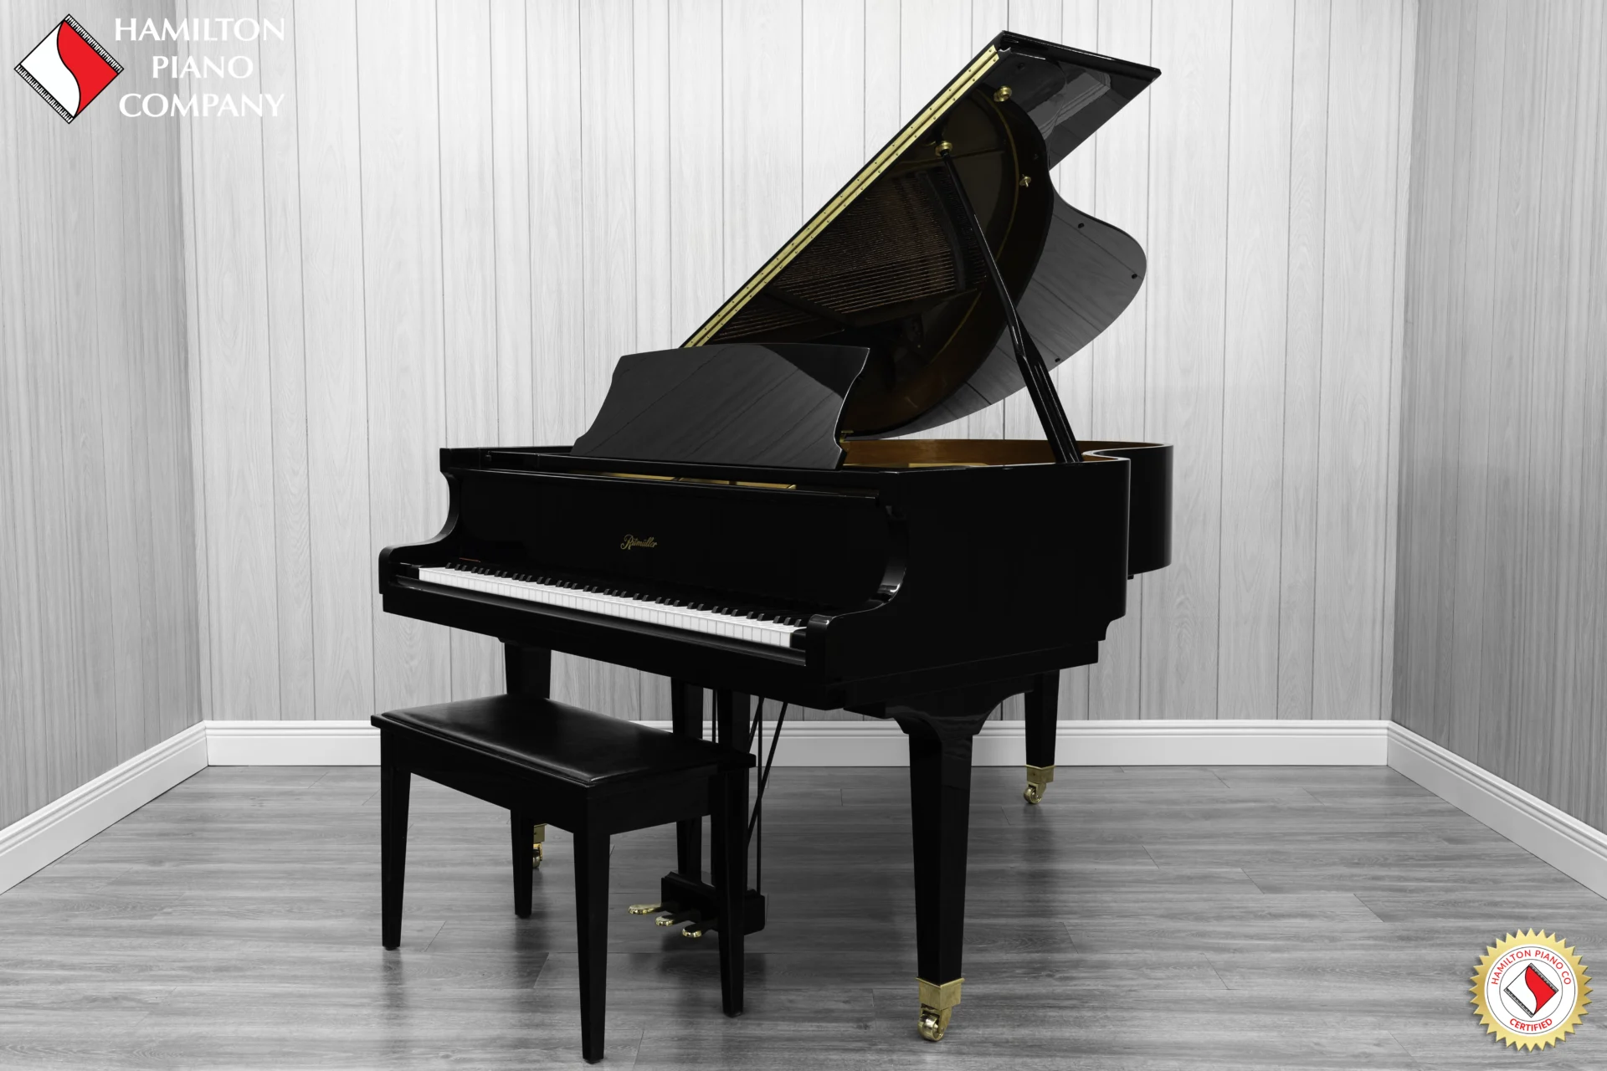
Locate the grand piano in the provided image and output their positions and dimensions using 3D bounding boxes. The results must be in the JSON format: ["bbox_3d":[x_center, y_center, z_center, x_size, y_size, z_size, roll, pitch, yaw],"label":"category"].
[{"bbox_3d":[0.263,-0.082,3.486,1.910,1.735,1.480,-5,7,-41],"label":"grand piano"}]

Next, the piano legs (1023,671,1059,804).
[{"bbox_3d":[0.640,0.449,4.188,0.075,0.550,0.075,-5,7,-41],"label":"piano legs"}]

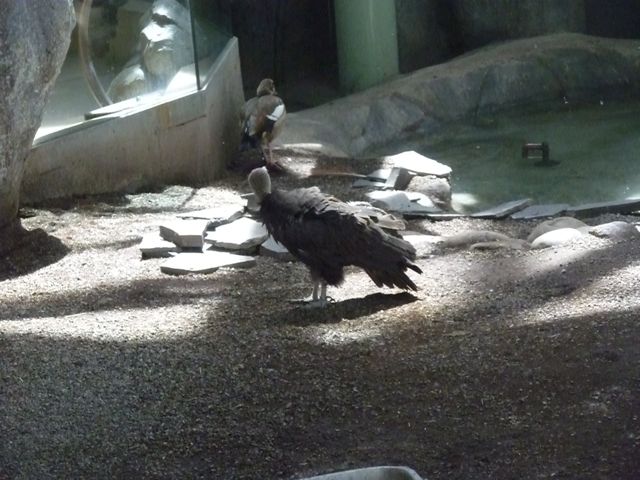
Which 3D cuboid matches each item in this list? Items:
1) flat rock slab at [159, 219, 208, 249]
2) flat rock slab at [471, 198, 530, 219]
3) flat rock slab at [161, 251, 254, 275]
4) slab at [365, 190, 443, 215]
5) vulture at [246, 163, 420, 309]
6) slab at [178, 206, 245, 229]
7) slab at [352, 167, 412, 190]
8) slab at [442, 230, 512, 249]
[{"bbox_3d":[-0.589,-0.026,8.953,0.209,0.055,0.265,-2,18,6],"label":"flat rock slab"},{"bbox_3d":[0.816,-0.121,9.075,0.300,0.040,0.110,-17,22,-35],"label":"flat rock slab"},{"bbox_3d":[-0.532,0.120,9.786,0.420,0.035,0.260,4,21,21],"label":"flat rock slab"},{"bbox_3d":[0.434,-0.176,10.409,0.370,0.070,0.320,-3,19,1],"label":"slab"},{"bbox_3d":[0.067,-0.029,9.192,0.750,0.640,0.320,-3,19,1],"label":"vulture"},{"bbox_3d":[-0.480,-0.106,9.256,0.269,0.040,0.209,2,18,17],"label":"slab"},{"bbox_3d":[0.286,-0.282,9.644,0.250,0.080,0.160,-4,18,0],"label":"slab"},{"bbox_3d":[0.751,0.002,9.877,0.335,0.065,0.170,-6,20,-5],"label":"slab"}]

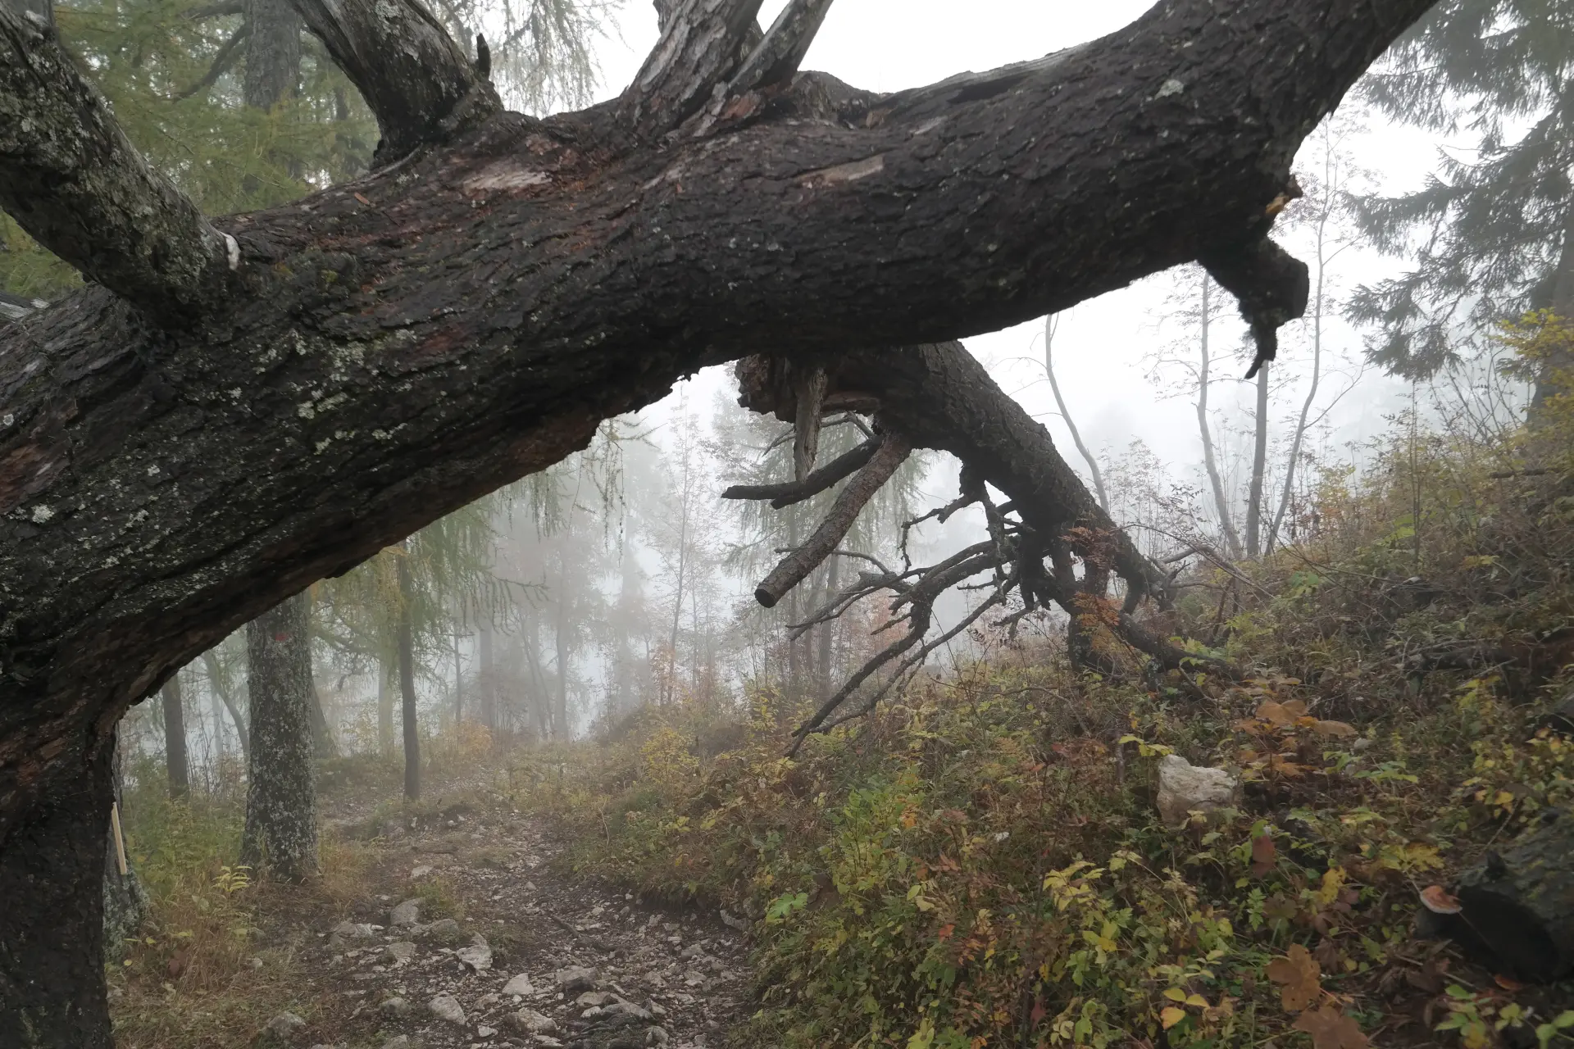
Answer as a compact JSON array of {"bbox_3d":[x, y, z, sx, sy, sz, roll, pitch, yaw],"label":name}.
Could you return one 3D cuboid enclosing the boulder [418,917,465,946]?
[{"bbox_3d":[-1.600,1.890,4.870,0.220,0.120,0.170,0,2,0],"label":"boulder"}]

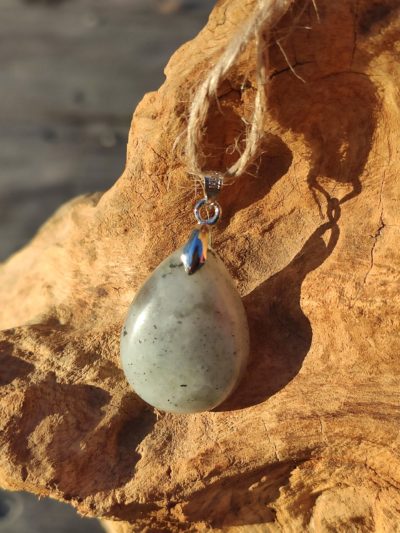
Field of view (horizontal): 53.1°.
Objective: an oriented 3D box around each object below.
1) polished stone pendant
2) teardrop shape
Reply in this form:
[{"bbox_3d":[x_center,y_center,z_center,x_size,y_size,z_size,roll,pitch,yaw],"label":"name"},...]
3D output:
[{"bbox_3d":[-0.002,0.007,0.083,0.029,0.051,0.011,13,16,16],"label":"polished stone pendant"},{"bbox_3d":[-0.003,0.013,0.085,0.029,0.038,0.011,13,16,16],"label":"teardrop shape"}]

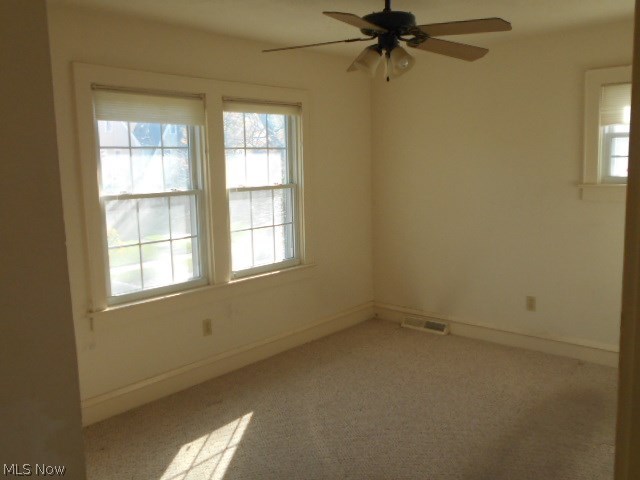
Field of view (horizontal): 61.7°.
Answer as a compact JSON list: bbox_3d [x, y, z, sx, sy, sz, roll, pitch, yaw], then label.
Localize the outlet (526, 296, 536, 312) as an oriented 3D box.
[{"bbox_3d":[1.601,0.485,4.064,0.072,0.119,0.012,5,10,42],"label":"outlet"}]

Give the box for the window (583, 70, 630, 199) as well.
[{"bbox_3d":[2.089,-0.679,3.428,0.767,0.880,0.080,5,10,42],"label":"window"}]

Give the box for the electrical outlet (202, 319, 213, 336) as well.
[{"bbox_3d":[-0.765,0.595,3.640,0.012,0.119,0.072,5,10,42],"label":"electrical outlet"}]

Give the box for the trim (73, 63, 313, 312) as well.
[{"bbox_3d":[-0.680,-0.373,3.626,0.080,1.392,1.860,5,10,42],"label":"trim"}]

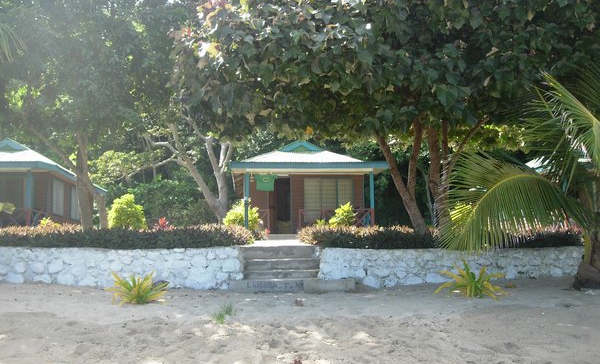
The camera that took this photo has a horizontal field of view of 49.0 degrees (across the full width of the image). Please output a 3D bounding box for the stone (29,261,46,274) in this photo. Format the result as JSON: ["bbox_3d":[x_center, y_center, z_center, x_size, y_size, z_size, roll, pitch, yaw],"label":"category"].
[{"bbox_3d":[-5.265,1.713,13.200,0.328,0.239,0.240,0,-4,-2],"label":"stone"}]

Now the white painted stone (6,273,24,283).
[{"bbox_3d":[-5.701,1.934,13.200,0.358,0.199,0.240,0,-4,-2],"label":"white painted stone"}]

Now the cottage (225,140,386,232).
[{"bbox_3d":[0.226,0.226,22.900,5.200,3.200,3.200,0,-4,-8],"label":"cottage"}]

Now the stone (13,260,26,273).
[{"bbox_3d":[-5.616,1.703,13.200,0.249,0.259,0.240,0,-4,-2],"label":"stone"}]

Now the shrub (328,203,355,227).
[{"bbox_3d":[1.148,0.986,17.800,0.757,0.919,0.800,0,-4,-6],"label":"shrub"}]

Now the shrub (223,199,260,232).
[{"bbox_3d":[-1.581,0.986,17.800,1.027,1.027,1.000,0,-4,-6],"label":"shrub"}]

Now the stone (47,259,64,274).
[{"bbox_3d":[-4.895,1.693,13.200,0.328,0.278,0.240,0,-4,-2],"label":"stone"}]

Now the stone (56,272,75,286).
[{"bbox_3d":[-4.694,1.944,13.200,0.348,0.259,0.240,0,-4,-2],"label":"stone"}]

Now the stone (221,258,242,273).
[{"bbox_3d":[-1.318,1.617,12.720,0.392,0.277,0.280,0,-4,-2],"label":"stone"}]

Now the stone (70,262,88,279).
[{"bbox_3d":[-4.409,1.779,13.200,0.338,0.328,0.240,0,-4,-2],"label":"stone"}]

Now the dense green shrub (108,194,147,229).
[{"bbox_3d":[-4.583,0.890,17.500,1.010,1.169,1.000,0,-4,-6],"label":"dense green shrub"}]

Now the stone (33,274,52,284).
[{"bbox_3d":[-5.155,1.939,13.200,0.368,0.189,0.240,0,-4,-2],"label":"stone"}]

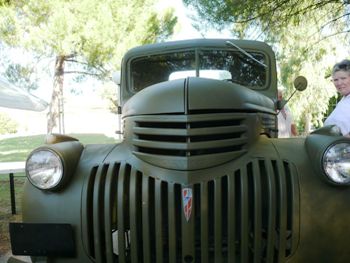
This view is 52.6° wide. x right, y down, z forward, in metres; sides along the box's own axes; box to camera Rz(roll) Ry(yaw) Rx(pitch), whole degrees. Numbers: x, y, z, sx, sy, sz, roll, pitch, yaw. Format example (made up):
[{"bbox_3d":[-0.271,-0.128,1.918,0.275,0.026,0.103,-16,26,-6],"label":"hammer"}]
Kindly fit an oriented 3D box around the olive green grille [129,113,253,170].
[{"bbox_3d":[0.072,0.045,1.610,0.555,0.245,0.170,-1,-5,6],"label":"olive green grille"}]

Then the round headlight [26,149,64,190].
[{"bbox_3d":[-0.600,0.173,1.630,0.190,0.190,0.100,-1,1,8],"label":"round headlight"}]

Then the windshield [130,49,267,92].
[{"bbox_3d":[0.193,-0.500,2.920,1.120,0.360,0.130,-1,-11,6],"label":"windshield"}]

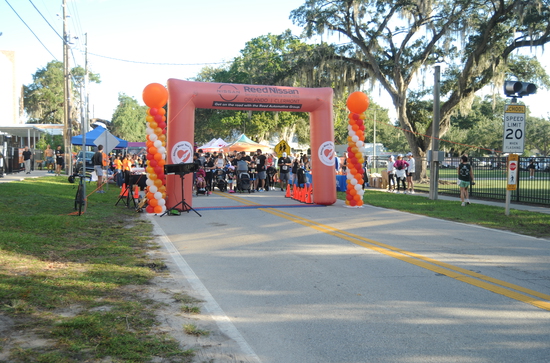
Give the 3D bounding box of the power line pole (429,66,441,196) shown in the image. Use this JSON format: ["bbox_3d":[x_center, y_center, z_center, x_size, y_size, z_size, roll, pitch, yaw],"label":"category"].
[{"bbox_3d":[5.648,-1.683,17.667,0.330,4.663,0.320,-1,3,-18],"label":"power line pole"}]

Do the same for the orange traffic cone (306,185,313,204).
[{"bbox_3d":[1.145,0.444,16.663,0.270,0.550,0.270,-1,3,-18],"label":"orange traffic cone"}]

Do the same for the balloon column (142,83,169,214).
[{"bbox_3d":[-3.192,-0.872,13.465,0.700,3.500,0.700,-1,3,-18],"label":"balloon column"}]

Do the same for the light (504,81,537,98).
[{"bbox_3d":[6.226,-2.325,12.750,0.750,0.400,0.380,-1,3,-18],"label":"light"}]

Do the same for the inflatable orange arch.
[{"bbox_3d":[-0.565,-1.091,15.327,5.410,3.725,0.800,-1,3,-18],"label":"inflatable orange arch"}]

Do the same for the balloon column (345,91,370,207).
[{"bbox_3d":[2.479,-0.975,15.390,0.700,3.520,0.700,0,3,0],"label":"balloon column"}]

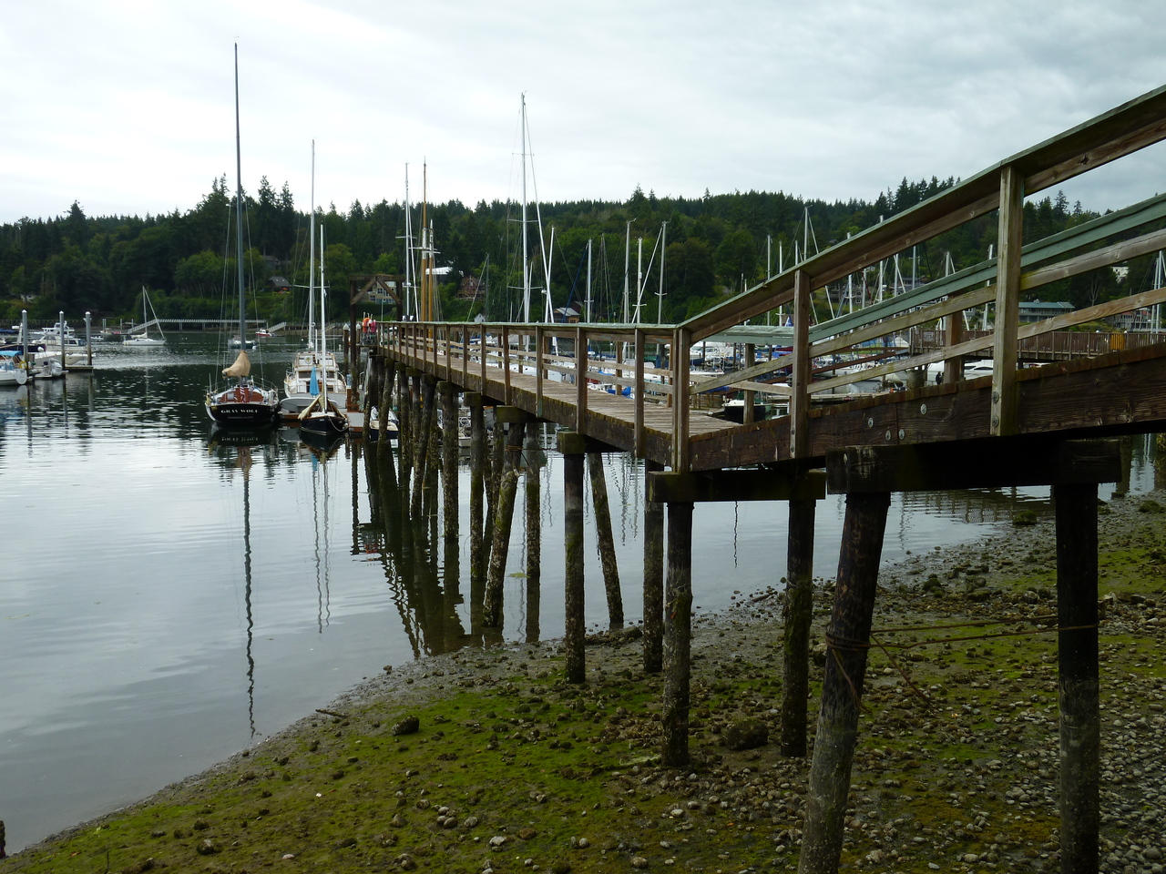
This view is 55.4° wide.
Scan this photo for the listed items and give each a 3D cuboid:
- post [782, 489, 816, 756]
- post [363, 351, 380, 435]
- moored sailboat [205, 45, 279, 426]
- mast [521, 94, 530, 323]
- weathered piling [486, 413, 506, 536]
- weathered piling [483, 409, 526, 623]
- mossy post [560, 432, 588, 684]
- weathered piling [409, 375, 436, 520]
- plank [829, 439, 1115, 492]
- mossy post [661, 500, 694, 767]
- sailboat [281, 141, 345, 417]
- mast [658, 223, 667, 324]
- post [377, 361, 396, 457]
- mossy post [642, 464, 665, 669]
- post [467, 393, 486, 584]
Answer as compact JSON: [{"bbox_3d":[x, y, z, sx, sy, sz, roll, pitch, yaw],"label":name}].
[{"bbox_3d":[2.273,2.053,11.804,0.270,2.792,0.270,1,6,11],"label":"post"},{"bbox_3d":[-10.071,-1.952,52.513,0.300,3.977,0.300,4,5,-11],"label":"post"},{"bbox_3d":[-19.830,-11.968,64.389,3.850,21.564,12.800,-1,6,-15],"label":"moored sailboat"},{"bbox_3d":[-4.857,-17.499,93.371,0.250,22.183,0.250,-1,6,-3],"label":"mast"},{"bbox_3d":[-2.208,0.728,28.655,0.290,3.739,0.290,0,6,-4],"label":"weathered piling"},{"bbox_3d":[-1.422,1.593,20.159,0.285,3.756,0.285,7,4,-15],"label":"weathered piling"},{"bbox_3d":[-0.120,1.697,15.382,0.280,3.499,0.280,0,6,0],"label":"mossy post"},{"bbox_3d":[-4.591,0.404,32.191,0.270,3.922,0.270,6,4,-15],"label":"weathered piling"},{"bbox_3d":[2.484,0.159,7.026,1.931,0.290,0.285,-2,6,-15],"label":"plank"},{"bbox_3d":[0.975,2.037,11.362,0.265,2.774,0.265,-1,6,-14],"label":"mossy post"},{"bbox_3d":[-17.756,-10.594,72.519,3.650,17.215,11.000,-1,6,-15],"label":"sailboat"},{"bbox_3d":[6.768,-11.857,94.043,0.200,12.711,0.200,-1,6,-14],"label":"mast"},{"bbox_3d":[-7.910,-0.984,44.735,0.310,3.732,0.310,6,4,-15],"label":"post"},{"bbox_3d":[1.006,1.784,15.686,0.270,3.165,0.270,0,6,4],"label":"mossy post"},{"bbox_3d":[-2.273,1.212,23.960,0.270,3.749,0.270,-1,6,-14],"label":"post"}]

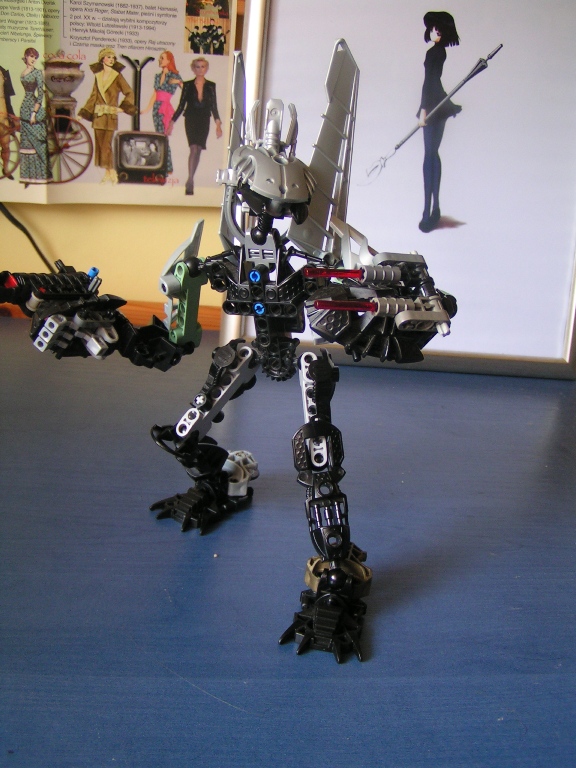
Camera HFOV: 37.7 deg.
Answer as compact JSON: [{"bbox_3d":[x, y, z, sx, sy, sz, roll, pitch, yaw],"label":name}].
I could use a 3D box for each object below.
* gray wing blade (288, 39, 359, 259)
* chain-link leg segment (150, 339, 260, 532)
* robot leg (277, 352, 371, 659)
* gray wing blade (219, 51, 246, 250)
[{"bbox_3d":[0.022,-0.118,0.423,0.008,0.112,0.048,1,-13,34],"label":"gray wing blade"},{"bbox_3d":[-0.043,0.023,0.440,0.056,0.108,0.084,17,26,28],"label":"chain-link leg segment"},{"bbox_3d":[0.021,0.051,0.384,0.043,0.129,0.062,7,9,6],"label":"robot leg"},{"bbox_3d":[-0.028,-0.118,0.442,0.008,0.108,0.040,3,-11,13],"label":"gray wing blade"}]

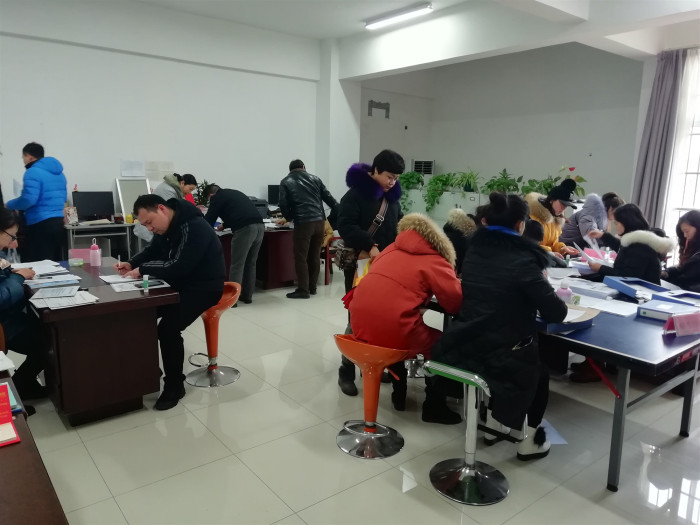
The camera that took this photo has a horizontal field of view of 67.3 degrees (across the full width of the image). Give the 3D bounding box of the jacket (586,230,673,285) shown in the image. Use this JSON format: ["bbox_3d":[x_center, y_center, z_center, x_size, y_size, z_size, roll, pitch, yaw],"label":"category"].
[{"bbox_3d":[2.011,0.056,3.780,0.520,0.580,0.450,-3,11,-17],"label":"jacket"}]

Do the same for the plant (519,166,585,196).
[{"bbox_3d":[3.096,-1.225,8.000,0.450,0.480,0.920,-7,14,-38],"label":"plant"}]

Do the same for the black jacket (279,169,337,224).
[{"bbox_3d":[-0.482,-0.754,6.045,0.620,0.640,0.420,-4,12,-25],"label":"black jacket"}]

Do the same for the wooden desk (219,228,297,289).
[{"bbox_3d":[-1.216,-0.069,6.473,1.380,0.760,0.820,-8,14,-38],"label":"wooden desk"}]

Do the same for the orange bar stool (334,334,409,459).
[{"bbox_3d":[0.124,0.682,2.883,0.400,0.650,0.400,-8,14,-38],"label":"orange bar stool"}]

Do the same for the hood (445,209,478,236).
[{"bbox_3d":[0.809,-0.293,3.850,0.240,0.240,0.290,4,11,15],"label":"hood"}]

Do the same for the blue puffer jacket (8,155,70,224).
[{"bbox_3d":[-3.209,-0.739,5.400,0.480,0.680,0.520,9,14,38],"label":"blue puffer jacket"}]

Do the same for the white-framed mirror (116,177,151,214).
[{"bbox_3d":[-2.707,-0.789,6.681,0.410,0.609,0.025,-6,-21,-38],"label":"white-framed mirror"}]

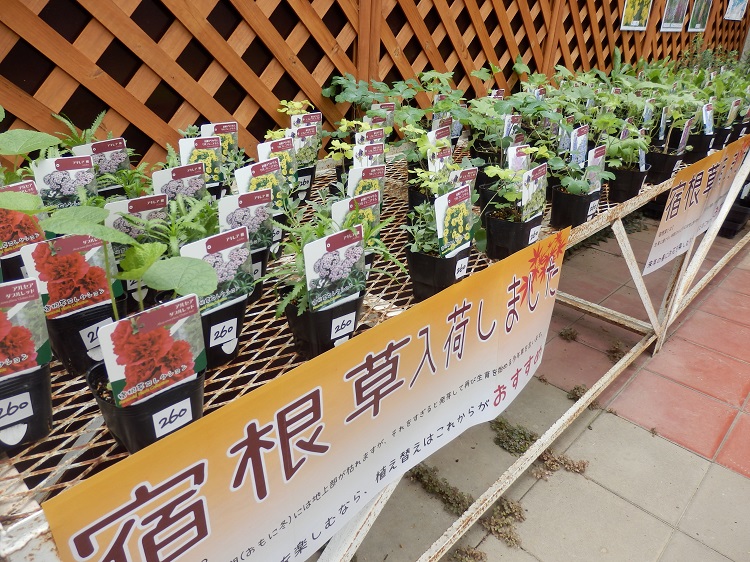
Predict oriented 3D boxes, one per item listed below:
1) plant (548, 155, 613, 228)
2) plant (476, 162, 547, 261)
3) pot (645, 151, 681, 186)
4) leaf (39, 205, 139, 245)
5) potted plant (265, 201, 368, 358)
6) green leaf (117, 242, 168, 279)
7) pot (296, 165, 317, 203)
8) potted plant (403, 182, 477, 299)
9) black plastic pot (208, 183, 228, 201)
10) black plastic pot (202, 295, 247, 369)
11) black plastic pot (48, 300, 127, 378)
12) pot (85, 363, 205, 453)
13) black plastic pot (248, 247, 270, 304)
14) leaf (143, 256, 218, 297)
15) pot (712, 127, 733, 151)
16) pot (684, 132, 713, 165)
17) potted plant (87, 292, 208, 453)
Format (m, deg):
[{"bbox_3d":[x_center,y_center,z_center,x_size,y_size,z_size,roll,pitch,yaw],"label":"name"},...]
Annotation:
[{"bbox_3d":[0.385,-0.173,1.025,0.093,0.144,0.091,-22,35,-38],"label":"plant"},{"bbox_3d":[0.228,-0.113,0.887,0.091,0.151,0.091,-22,35,-38],"label":"plant"},{"bbox_3d":[0.704,-0.282,1.337,0.079,0.076,0.079,-22,35,-38],"label":"pot"},{"bbox_3d":[-0.209,-0.040,0.394,0.068,0.023,0.050,-12,30,-26],"label":"leaf"},{"bbox_3d":[-0.065,0.008,0.623,0.097,0.157,0.097,1,26,-1],"label":"potted plant"},{"bbox_3d":[-0.182,-0.015,0.422,0.036,0.025,0.030,-10,29,-23],"label":"green leaf"},{"bbox_3d":[-0.172,-0.206,1.140,0.079,0.076,0.079,1,26,-1],"label":"pot"},{"bbox_3d":[0.086,-0.053,0.725,0.081,0.172,0.083,22,33,35],"label":"potted plant"},{"bbox_3d":[-0.316,-0.138,0.974,0.074,0.078,0.074,1,27,-1],"label":"black plastic pot"},{"bbox_3d":[-0.188,0.051,0.605,0.074,0.078,0.074,1,27,-1],"label":"black plastic pot"},{"bbox_3d":[-0.319,0.057,0.605,0.079,0.076,0.079,1,26,-1],"label":"black plastic pot"},{"bbox_3d":[-0.197,0.113,0.481,0.078,0.078,0.078,23,34,36],"label":"pot"},{"bbox_3d":[-0.194,-0.015,0.754,0.079,0.076,0.079,1,26,-1],"label":"black plastic pot"},{"bbox_3d":[-0.157,-0.004,0.438,0.056,0.019,0.048,-8,28,-20],"label":"leaf"},{"bbox_3d":[1.023,-0.425,1.635,0.074,0.078,0.074,23,34,36],"label":"pot"},{"bbox_3d":[0.901,-0.377,1.536,0.079,0.076,0.079,-22,35,-38],"label":"pot"},{"bbox_3d":[-0.200,0.082,0.475,0.083,0.151,0.083,-22,35,-38],"label":"potted plant"}]

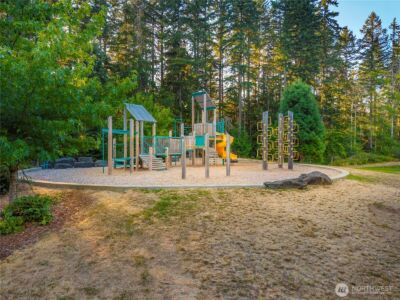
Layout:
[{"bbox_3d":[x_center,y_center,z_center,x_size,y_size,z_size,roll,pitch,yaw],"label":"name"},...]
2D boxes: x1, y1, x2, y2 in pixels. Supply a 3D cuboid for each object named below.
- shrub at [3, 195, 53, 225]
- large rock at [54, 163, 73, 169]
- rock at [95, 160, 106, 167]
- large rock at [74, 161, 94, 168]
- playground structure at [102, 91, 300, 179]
[{"bbox_3d":[-4.043,1.395,6.500,1.080,0.550,0.850,0,2,-15],"label":"shrub"},{"bbox_3d":[-8.171,0.928,16.600,1.000,0.380,0.700,0,2,-10],"label":"large rock"},{"bbox_3d":[-6.279,0.852,17.500,0.720,0.380,0.600,0,2,-10],"label":"rock"},{"bbox_3d":[-7.164,0.899,17.200,1.120,0.480,0.800,0,2,-10],"label":"large rock"},{"bbox_3d":[0.300,-1.300,15.300,10.400,4.800,6.400,0,2,-12],"label":"playground structure"}]

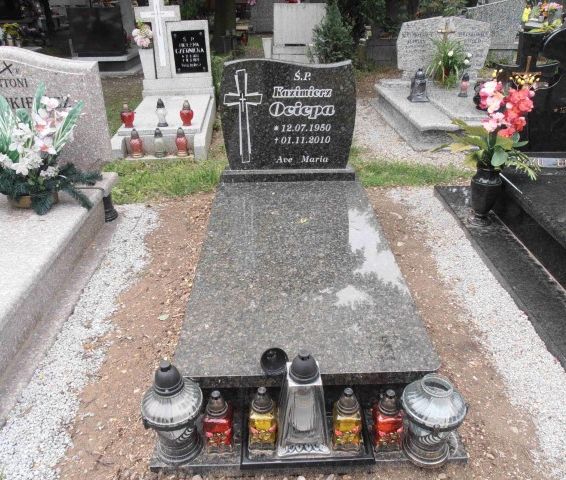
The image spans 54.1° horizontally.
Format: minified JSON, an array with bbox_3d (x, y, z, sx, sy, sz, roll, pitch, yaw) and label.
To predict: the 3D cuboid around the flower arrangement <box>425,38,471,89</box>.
[{"bbox_3d":[1.875,-2.003,6.300,0.520,0.530,0.480,-1,26,-1],"label":"flower arrangement"}]

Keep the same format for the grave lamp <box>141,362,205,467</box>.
[{"bbox_3d":[-0.337,0.506,1.694,0.185,0.345,0.185,-1,26,-1],"label":"grave lamp"}]

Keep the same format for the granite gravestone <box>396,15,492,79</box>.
[{"bbox_3d":[1.933,-2.312,6.675,1.120,0.740,0.160,-1,26,-1],"label":"granite gravestone"}]

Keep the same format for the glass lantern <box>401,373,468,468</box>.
[{"bbox_3d":[0.456,0.545,1.695,0.195,0.265,0.195,-1,26,-1],"label":"glass lantern"}]

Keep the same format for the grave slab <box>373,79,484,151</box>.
[{"bbox_3d":[1.954,-1.403,5.870,1.660,0.240,2.350,-1,26,-1],"label":"grave slab"}]

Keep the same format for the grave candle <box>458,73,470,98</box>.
[{"bbox_3d":[1.924,-1.645,5.886,0.115,0.245,0.115,-1,26,-1],"label":"grave candle"}]

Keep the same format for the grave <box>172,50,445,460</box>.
[{"bbox_3d":[0.053,-0.208,2.565,0.940,0.950,2.130,-1,26,-1],"label":"grave"}]

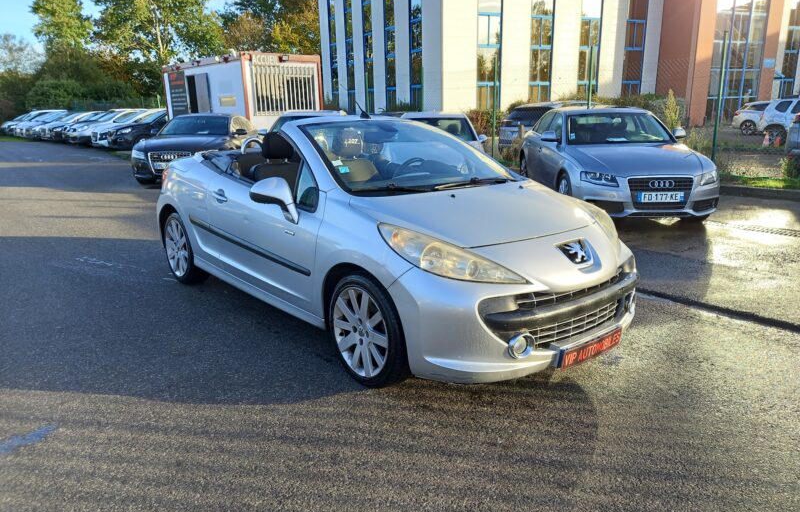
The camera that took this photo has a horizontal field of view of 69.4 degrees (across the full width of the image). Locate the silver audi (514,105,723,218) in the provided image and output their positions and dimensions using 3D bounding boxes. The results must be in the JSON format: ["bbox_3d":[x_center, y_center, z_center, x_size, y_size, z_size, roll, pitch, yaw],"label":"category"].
[{"bbox_3d":[3.010,-1.520,8.740,1.840,1.430,4.700,0,14,1],"label":"silver audi"}]

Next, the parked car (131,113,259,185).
[{"bbox_3d":[-4.260,-2.440,12.700,1.860,1.400,4.700,-1,14,-2],"label":"parked car"}]

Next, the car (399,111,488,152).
[{"bbox_3d":[0.610,-1.760,10.000,1.770,1.440,4.150,1,14,6],"label":"car"}]

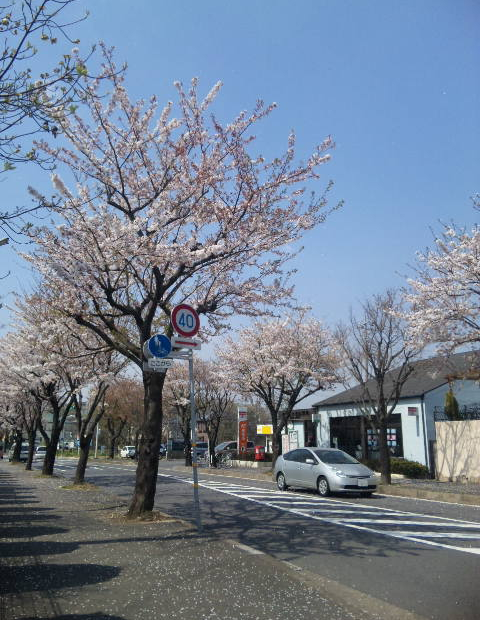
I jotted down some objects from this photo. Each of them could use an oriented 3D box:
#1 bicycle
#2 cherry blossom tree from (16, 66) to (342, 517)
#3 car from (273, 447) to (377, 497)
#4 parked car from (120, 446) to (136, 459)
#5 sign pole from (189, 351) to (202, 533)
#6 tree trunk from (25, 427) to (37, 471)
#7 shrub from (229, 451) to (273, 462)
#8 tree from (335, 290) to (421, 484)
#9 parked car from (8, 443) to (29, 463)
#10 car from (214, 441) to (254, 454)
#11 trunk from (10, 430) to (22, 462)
[{"bbox_3d":[-1.002,9.753,34.663,0.550,1.040,1.650,7,-16,-24],"label":"bicycle"},{"bbox_3d":[-1.398,-0.925,12.831,7.400,11.000,7.000,7,-16,-24],"label":"cherry blossom tree"},{"bbox_3d":[2.817,5.491,18.312,1.725,1.490,4.445,7,-16,-24],"label":"car"},{"bbox_3d":[-13.803,17.725,66.678,1.600,1.560,3.800,8,-16,-28],"label":"parked car"},{"bbox_3d":[-0.783,2.110,9.358,0.080,3.291,0.080,-4,-14,-1],"label":"sign pole"},{"bbox_3d":[-11.977,7.914,30.701,0.400,2.426,0.400,6,-15,-24],"label":"tree trunk"},{"bbox_3d":[0.690,9.987,36.484,1.100,0.680,4.300,6,-15,-24],"label":"shrub"},{"bbox_3d":[5.422,2.853,21.067,3.400,7.617,3.300,0,-14,0],"label":"tree"},{"bbox_3d":[-21.114,13.593,51.232,1.680,1.760,4.300,7,-16,-27],"label":"parked car"},{"bbox_3d":[-0.568,11.531,43.502,1.730,1.700,4.500,-12,-19,40],"label":"car"},{"bbox_3d":[-19.990,12.265,47.944,0.850,2.800,0.800,7,-16,-24],"label":"trunk"}]

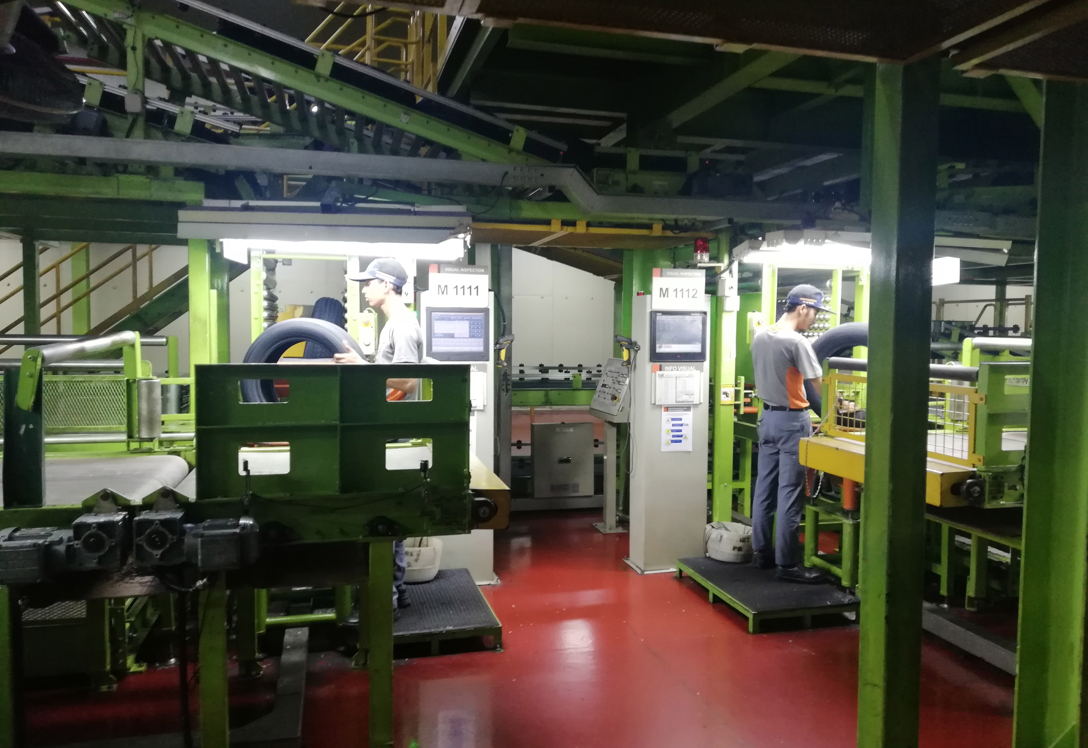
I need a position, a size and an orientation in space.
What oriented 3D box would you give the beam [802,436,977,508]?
[{"bbox_3d":[1.500,0.426,3.836,0.150,0.130,0.977,-1,4,-15],"label":"beam"}]

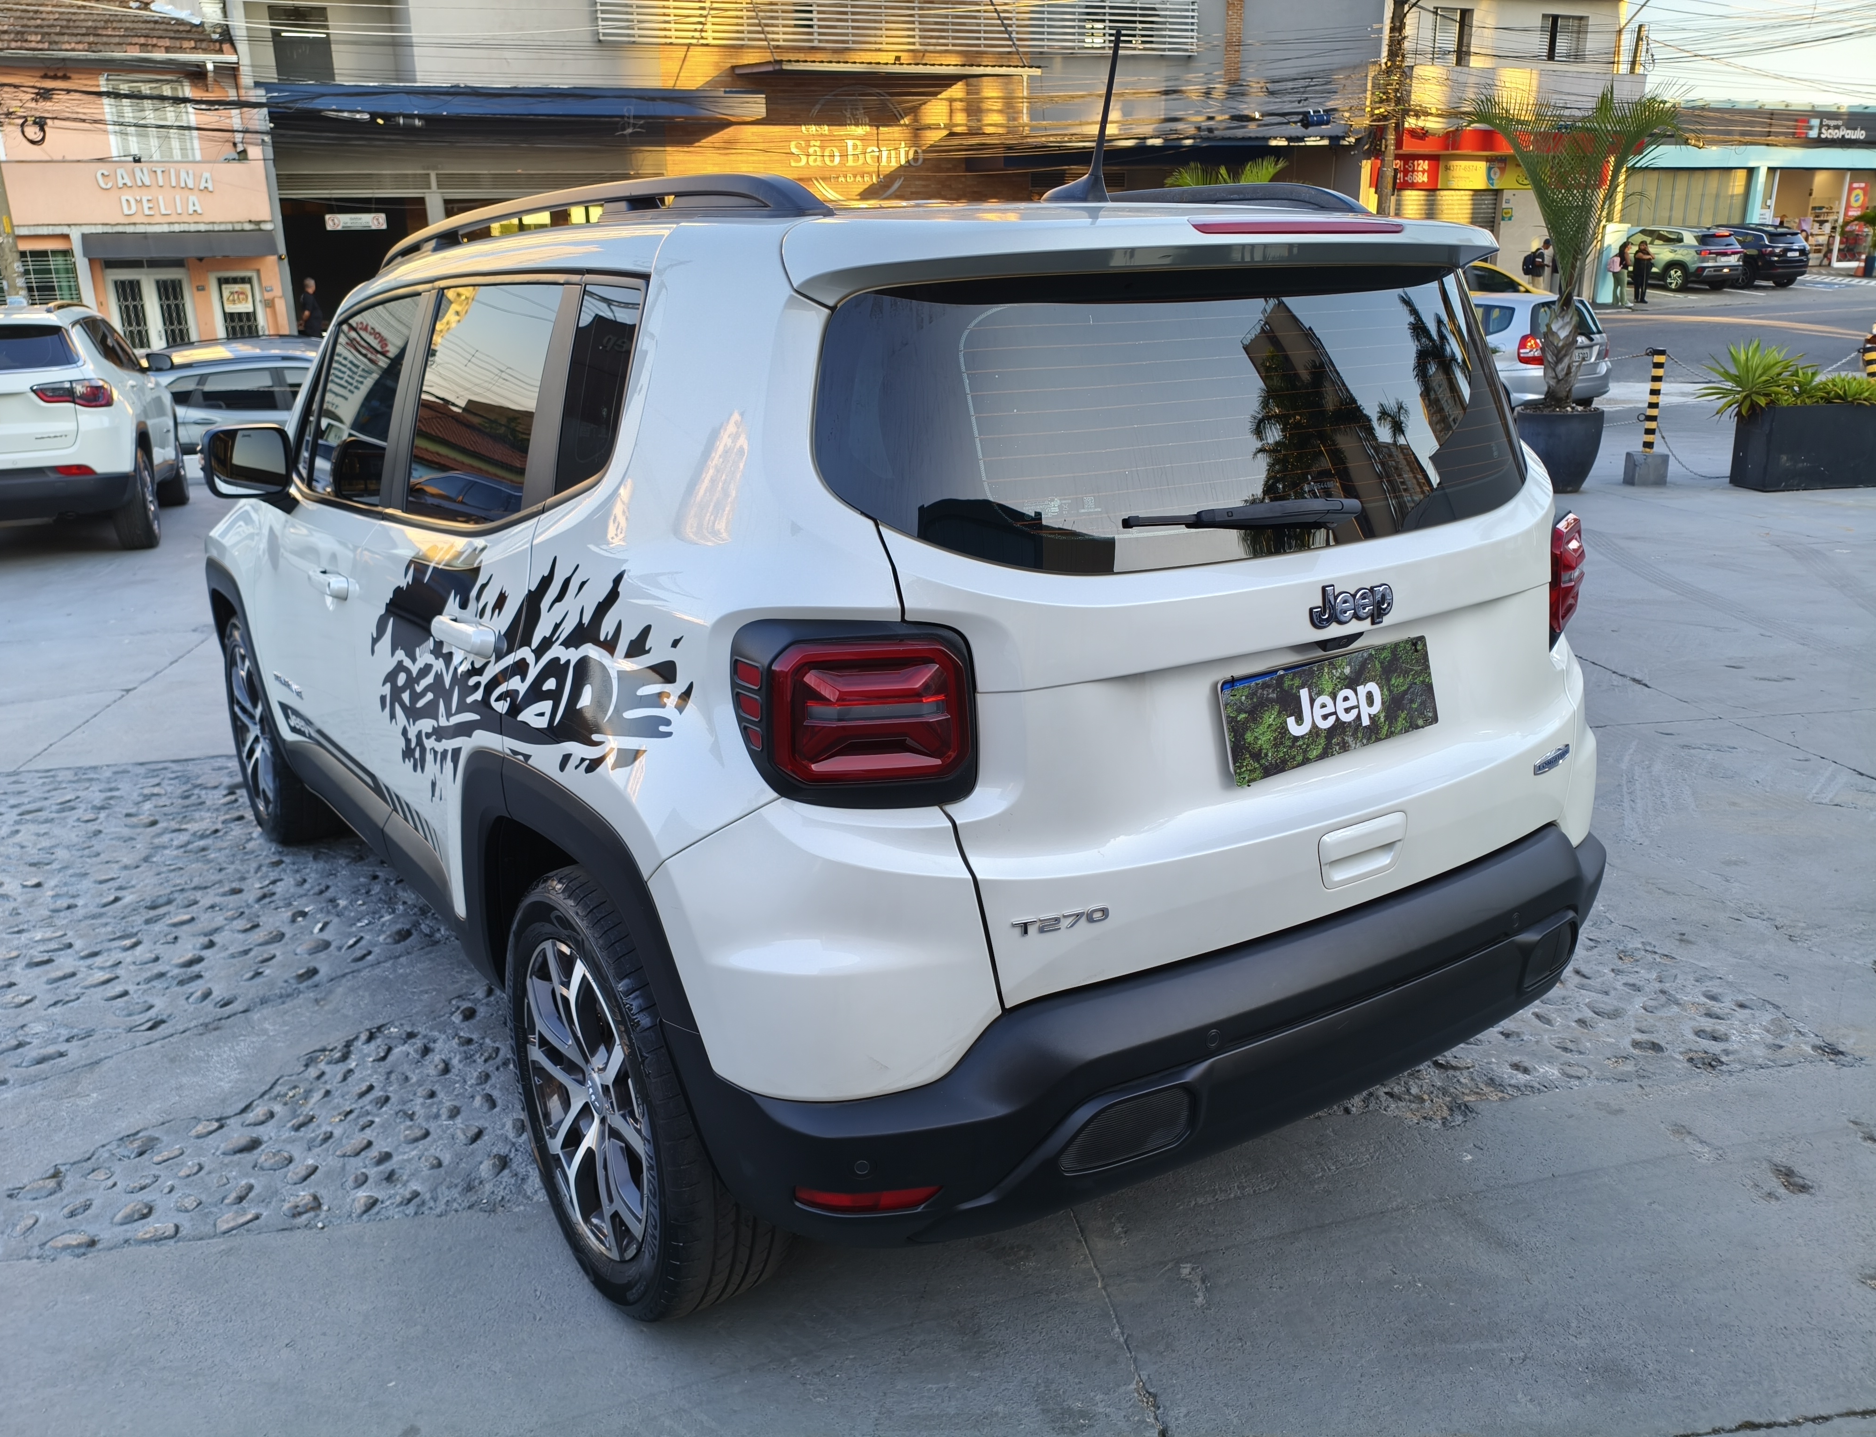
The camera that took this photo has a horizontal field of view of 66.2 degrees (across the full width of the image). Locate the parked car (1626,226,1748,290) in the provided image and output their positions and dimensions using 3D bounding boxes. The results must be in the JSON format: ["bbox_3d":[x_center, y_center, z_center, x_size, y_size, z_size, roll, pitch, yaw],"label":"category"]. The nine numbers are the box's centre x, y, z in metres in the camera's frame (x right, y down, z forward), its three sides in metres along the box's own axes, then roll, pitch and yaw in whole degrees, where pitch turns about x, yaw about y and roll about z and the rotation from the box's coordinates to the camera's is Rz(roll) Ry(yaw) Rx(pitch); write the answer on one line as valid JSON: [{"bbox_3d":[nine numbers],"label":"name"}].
[{"bbox_3d":[19.550,-12.351,38.766,1.790,1.630,4.330,-6,19,-16],"label":"parked car"}]

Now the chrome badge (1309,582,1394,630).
[{"bbox_3d":[0.550,-0.151,1.920,0.160,0.061,0.016,-11,8,-34],"label":"chrome badge"}]

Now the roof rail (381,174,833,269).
[{"bbox_3d":[-0.702,-0.857,2.509,0.060,0.090,2.000,-11,18,-34],"label":"roof rail"}]

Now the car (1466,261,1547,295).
[{"bbox_3d":[10.703,-8.097,28.000,4.100,1.480,1.720,-2,15,-4],"label":"car"}]

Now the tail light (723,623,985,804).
[{"bbox_3d":[-0.089,-0.009,1.635,0.260,0.220,0.160,-6,11,-19],"label":"tail light"}]

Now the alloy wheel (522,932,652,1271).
[{"bbox_3d":[-0.467,0.563,2.236,0.190,0.490,0.490,-11,18,-34],"label":"alloy wheel"}]

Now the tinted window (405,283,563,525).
[{"bbox_3d":[-0.791,-0.531,2.455,0.055,0.390,0.650,-1,12,-36],"label":"tinted window"}]

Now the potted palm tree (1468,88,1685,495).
[{"bbox_3d":[4.739,-3.356,11.261,1.750,3.100,1.600,-1,18,0],"label":"potted palm tree"}]

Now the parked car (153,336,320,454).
[{"bbox_3d":[-6.172,-3.020,14.750,4.350,1.600,1.790,-3,18,-7],"label":"parked car"}]

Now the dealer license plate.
[{"bbox_3d":[0.543,-0.016,1.963,0.400,0.130,0.012,-13,6,-32],"label":"dealer license plate"}]

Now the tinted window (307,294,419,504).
[{"bbox_3d":[-1.240,-0.683,3.075,0.030,0.430,0.660,6,9,-37],"label":"tinted window"}]

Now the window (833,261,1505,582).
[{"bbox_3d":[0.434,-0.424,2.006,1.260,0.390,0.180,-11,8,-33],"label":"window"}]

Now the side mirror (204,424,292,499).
[{"bbox_3d":[-1.602,-0.595,3.354,0.200,0.185,0.150,-11,18,-34],"label":"side mirror"}]

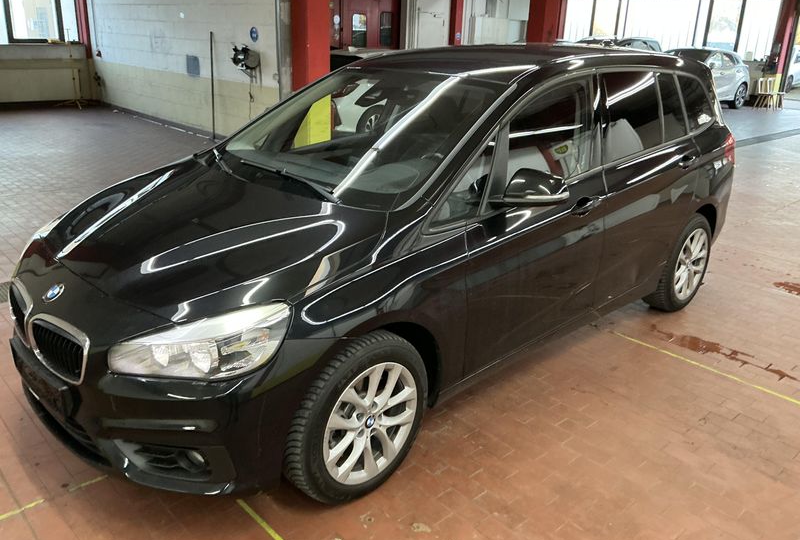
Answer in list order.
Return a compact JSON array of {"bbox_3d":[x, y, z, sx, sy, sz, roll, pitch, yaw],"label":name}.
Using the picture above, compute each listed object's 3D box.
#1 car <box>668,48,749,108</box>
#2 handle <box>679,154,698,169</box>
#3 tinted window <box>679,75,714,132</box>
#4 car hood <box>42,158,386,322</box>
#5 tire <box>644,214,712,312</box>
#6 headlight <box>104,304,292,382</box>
[{"bbox_3d":[7.360,-5.010,16.850,4.200,1.530,1.800,-14,26,-37],"label":"car"},{"bbox_3d":[1.645,-0.618,3.685,0.210,0.060,0.055,-17,27,-41],"label":"handle"},{"bbox_3d":[1.862,-1.049,4.042,0.070,0.360,0.520,-2,12,41],"label":"tinted window"},{"bbox_3d":[-0.840,-0.193,2.578,0.830,0.340,1.480,-16,26,-42],"label":"car hood"},{"bbox_3d":[1.836,-0.063,4.280,0.655,0.655,0.210,-17,27,-41],"label":"tire"},{"bbox_3d":[-0.628,0.216,2.037,0.510,0.240,0.300,11,22,22],"label":"headlight"}]

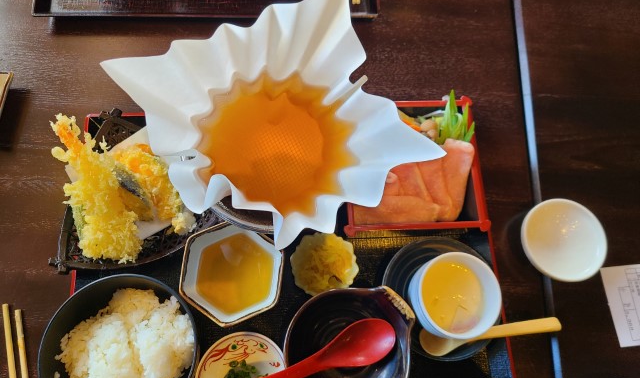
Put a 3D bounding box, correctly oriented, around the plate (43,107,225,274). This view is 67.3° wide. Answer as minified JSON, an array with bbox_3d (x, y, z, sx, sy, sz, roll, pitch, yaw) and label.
[{"bbox_3d":[-0.187,-0.002,0.515,0.173,0.050,0.176,-3,73,-3],"label":"plate"}]

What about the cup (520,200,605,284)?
[{"bbox_3d":[0.246,0.058,0.510,0.088,0.050,0.088,1,73,-2],"label":"cup"}]

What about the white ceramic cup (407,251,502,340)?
[{"bbox_3d":[0.127,0.105,0.467,0.076,0.065,0.076,1,73,-2],"label":"white ceramic cup"}]

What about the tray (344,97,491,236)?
[{"bbox_3d":[0.095,-0.022,0.524,0.143,0.042,0.145,-2,73,-3],"label":"tray"}]

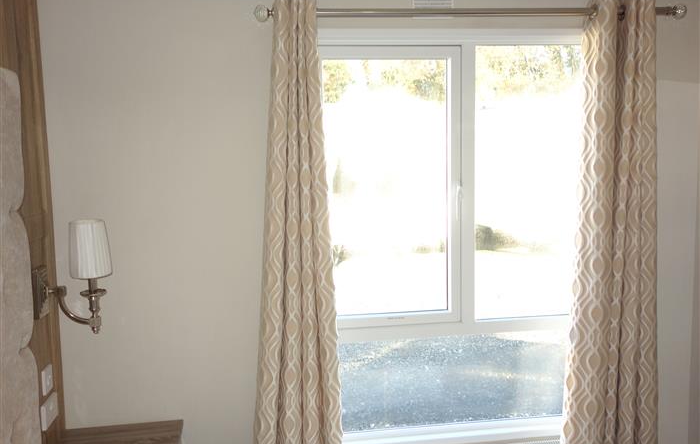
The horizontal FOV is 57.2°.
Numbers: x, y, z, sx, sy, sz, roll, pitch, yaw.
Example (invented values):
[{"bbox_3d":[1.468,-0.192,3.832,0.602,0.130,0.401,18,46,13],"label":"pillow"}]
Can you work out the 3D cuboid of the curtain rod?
[{"bbox_3d":[0.514,-0.817,2.497,1.755,0.062,0.070,-3,6,-8],"label":"curtain rod"}]

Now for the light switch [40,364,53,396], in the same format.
[{"bbox_3d":[-1.084,0.566,2.299,0.011,0.086,0.086,-2,6,-8],"label":"light switch"}]

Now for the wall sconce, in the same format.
[{"bbox_3d":[-0.972,0.203,2.273,0.252,0.405,0.142,-2,6,-8],"label":"wall sconce"}]

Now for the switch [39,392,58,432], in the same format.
[{"bbox_3d":[-1.080,0.681,2.308,0.012,0.086,0.144,-2,6,-8],"label":"switch"}]

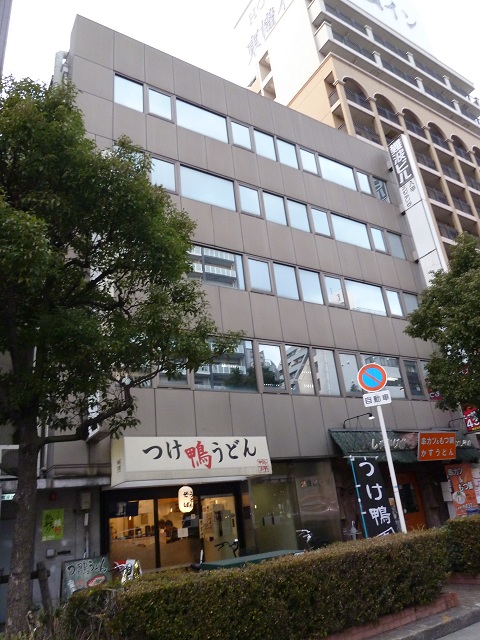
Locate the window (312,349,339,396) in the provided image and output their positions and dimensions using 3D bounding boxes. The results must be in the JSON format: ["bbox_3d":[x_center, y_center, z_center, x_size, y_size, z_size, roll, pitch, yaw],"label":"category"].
[{"bbox_3d":[3.304,1.987,17.529,1.052,1.808,0.100,8,-26,-31],"label":"window"}]

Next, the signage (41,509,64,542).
[{"bbox_3d":[-4.586,5.037,11.357,0.477,0.701,0.015,8,-26,-31],"label":"signage"}]

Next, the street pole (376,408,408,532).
[{"bbox_3d":[2.900,3.140,8.594,0.080,3.176,0.080,8,-27,-31],"label":"street pole"}]

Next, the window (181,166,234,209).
[{"bbox_3d":[-1.151,-4.843,17.141,2.278,1.395,0.120,8,-27,-31],"label":"window"}]

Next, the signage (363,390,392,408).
[{"bbox_3d":[2.796,1.611,9.399,0.526,0.251,0.040,-15,-24,20],"label":"signage"}]

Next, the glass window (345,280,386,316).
[{"bbox_3d":[5.469,-0.930,20.049,2.312,1.487,0.100,8,-26,-31],"label":"glass window"}]

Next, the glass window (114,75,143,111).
[{"bbox_3d":[-4.116,-8.403,17.198,1.153,1.499,0.100,8,-26,-31],"label":"glass window"}]

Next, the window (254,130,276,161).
[{"bbox_3d":[1.097,-7.500,19.948,1.045,1.395,0.120,8,-27,-31],"label":"window"}]

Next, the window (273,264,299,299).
[{"bbox_3d":[1.852,-1.497,18.227,1.090,1.488,0.100,8,-26,-31],"label":"window"}]

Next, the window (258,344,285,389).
[{"bbox_3d":[1.145,1.641,16.247,0.932,1.621,0.100,8,-26,-31],"label":"window"}]

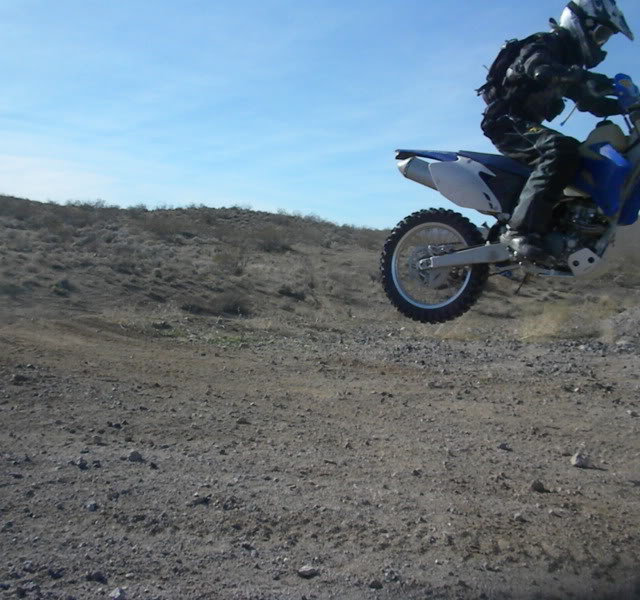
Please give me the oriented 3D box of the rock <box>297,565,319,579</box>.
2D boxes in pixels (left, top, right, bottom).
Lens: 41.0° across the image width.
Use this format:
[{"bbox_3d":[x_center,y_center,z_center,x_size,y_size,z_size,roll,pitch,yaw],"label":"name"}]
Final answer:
[{"bbox_3d":[-0.040,0.968,3.050,0.083,0.038,0.062,0,1,0],"label":"rock"}]

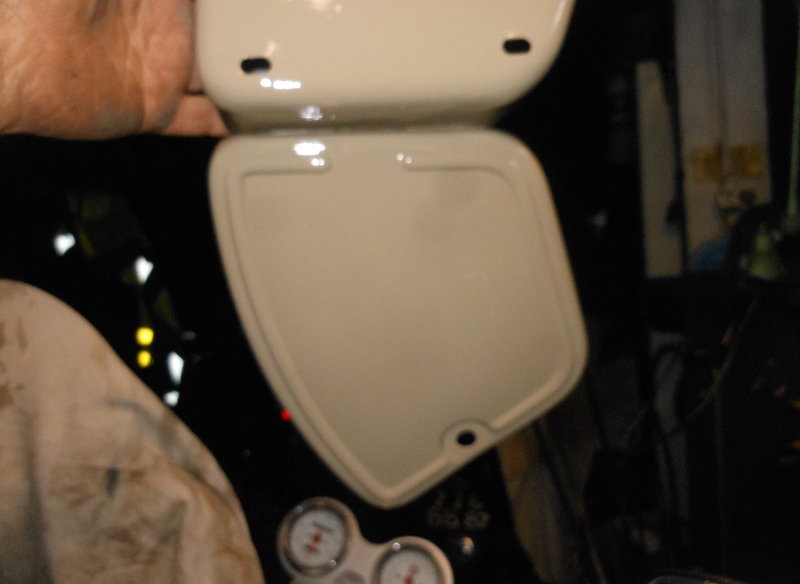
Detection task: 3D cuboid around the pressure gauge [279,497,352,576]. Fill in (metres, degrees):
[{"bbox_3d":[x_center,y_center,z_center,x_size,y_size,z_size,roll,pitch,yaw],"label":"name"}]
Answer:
[{"bbox_3d":[-0.076,0.234,0.615,0.072,0.072,0.035,16,-25,21],"label":"pressure gauge"}]

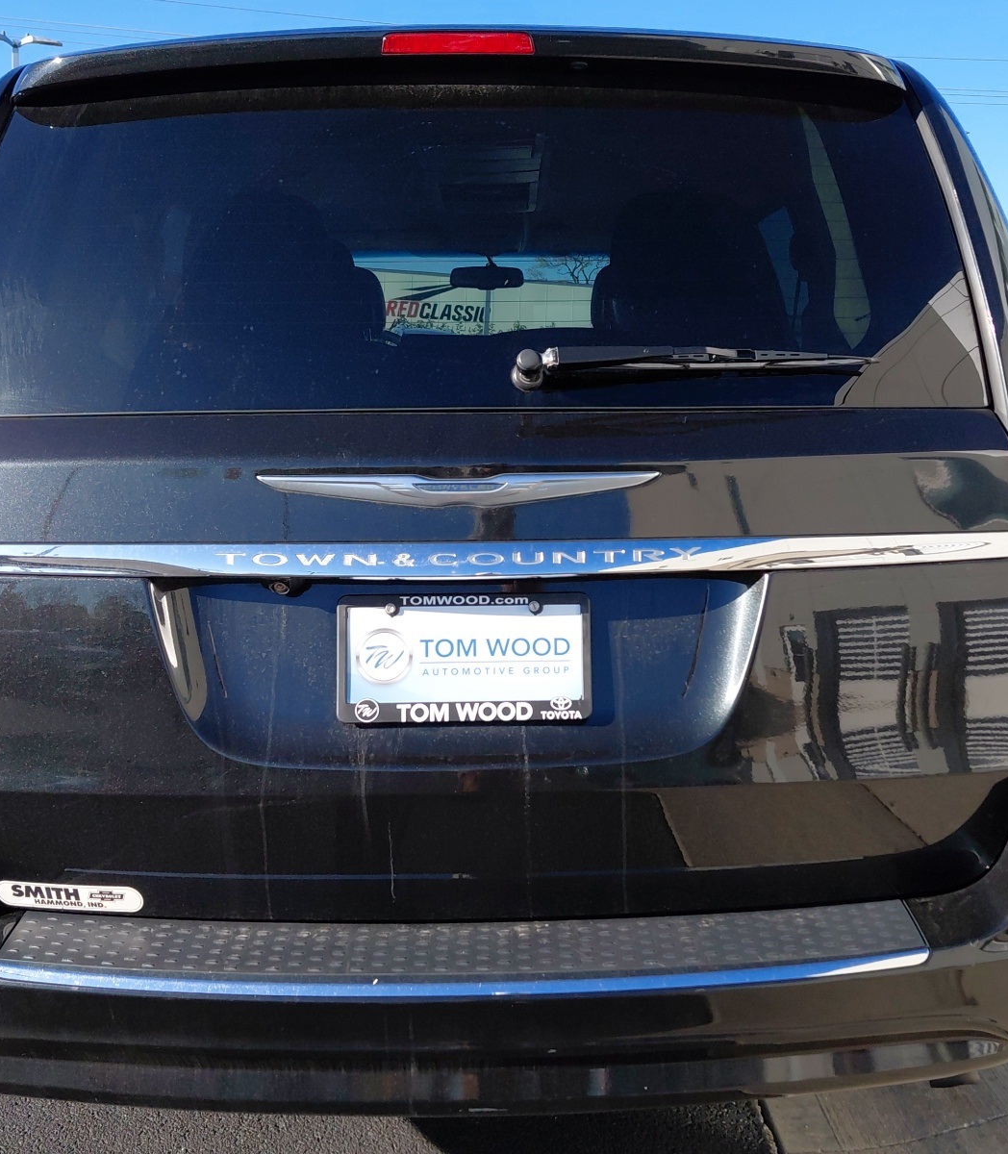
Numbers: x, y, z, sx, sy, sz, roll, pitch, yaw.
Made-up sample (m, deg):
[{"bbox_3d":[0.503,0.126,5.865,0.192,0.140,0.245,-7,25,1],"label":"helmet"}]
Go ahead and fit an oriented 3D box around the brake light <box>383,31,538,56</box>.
[{"bbox_3d":[-0.054,-0.632,1.317,0.180,0.033,0.045,0,11,-1],"label":"brake light"}]

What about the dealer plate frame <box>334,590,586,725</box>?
[{"bbox_3d":[-0.049,0.104,1.372,0.314,0.160,0.020,0,3,-1],"label":"dealer plate frame"}]

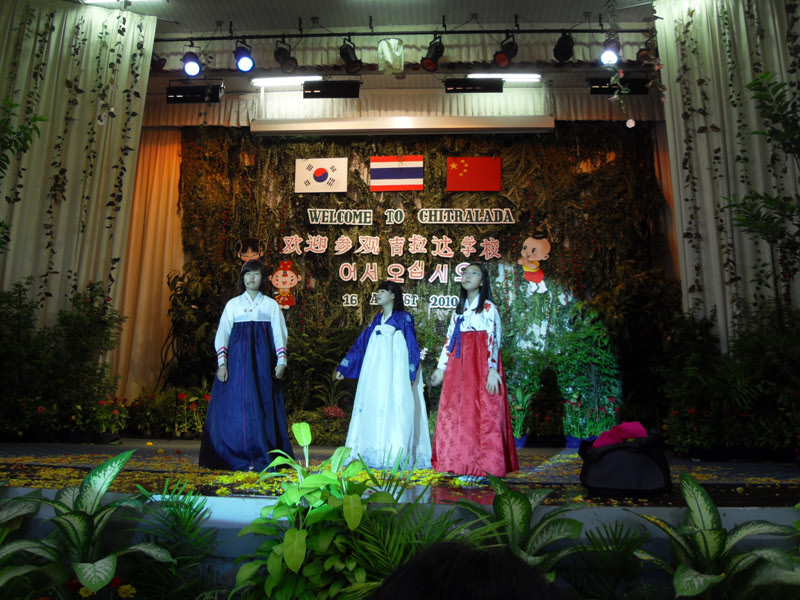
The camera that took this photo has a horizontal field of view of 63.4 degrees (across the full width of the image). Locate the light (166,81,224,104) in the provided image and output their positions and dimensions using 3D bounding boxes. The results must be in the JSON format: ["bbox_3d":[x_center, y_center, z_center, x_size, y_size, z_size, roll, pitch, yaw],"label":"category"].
[{"bbox_3d":[-3.208,-3.239,10.150,0.850,0.270,0.250,0,-10,3],"label":"light"}]

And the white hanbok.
[{"bbox_3d":[-0.111,0.752,5.320,0.720,1.290,0.620,-5,-12,28],"label":"white hanbok"}]

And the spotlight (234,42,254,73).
[{"bbox_3d":[-2.163,-3.373,9.000,0.250,0.340,0.330,5,-55,-26],"label":"spotlight"}]

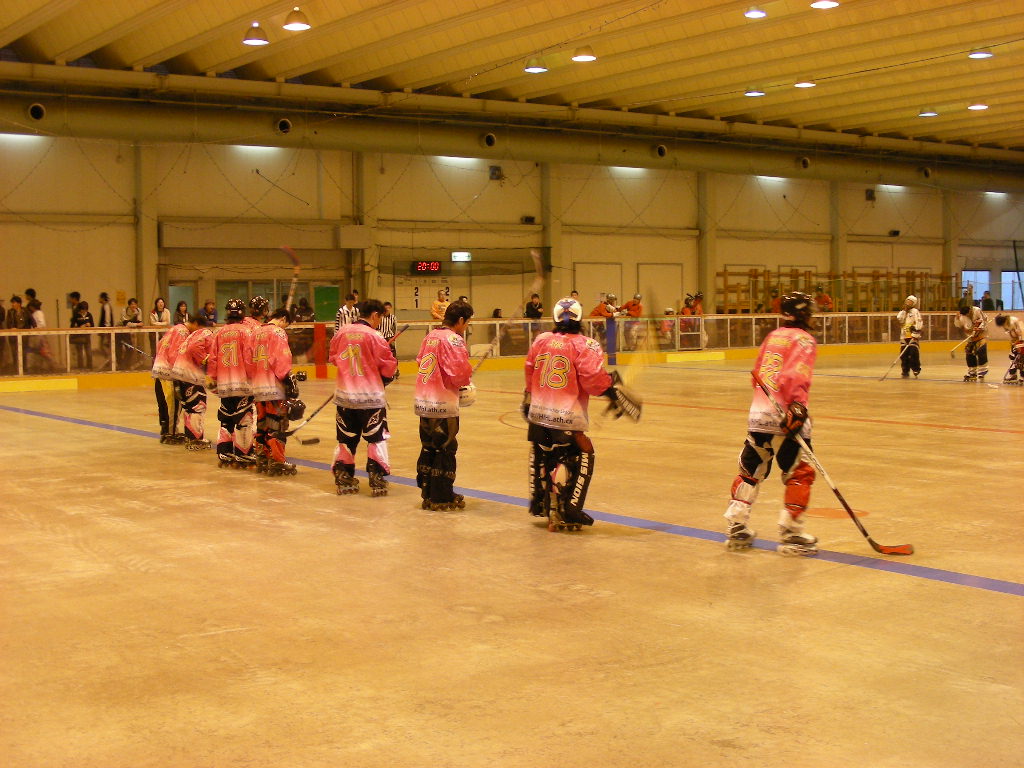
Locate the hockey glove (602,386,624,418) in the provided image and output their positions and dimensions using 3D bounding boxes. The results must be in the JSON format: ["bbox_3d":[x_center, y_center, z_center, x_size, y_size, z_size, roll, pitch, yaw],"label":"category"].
[{"bbox_3d":[0.776,0.141,10.850,0.180,0.250,0.160,-3,4,-35],"label":"hockey glove"}]

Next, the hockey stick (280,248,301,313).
[{"bbox_3d":[-2.451,-0.750,15.100,0.260,1.420,0.080,10,0,-6],"label":"hockey stick"}]

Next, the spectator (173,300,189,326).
[{"bbox_3d":[-7.217,-1.036,30.991,0.470,1.536,0.420,-2,4,-25],"label":"spectator"}]

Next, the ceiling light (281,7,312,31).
[{"bbox_3d":[-4.115,-6.999,27.088,0.530,0.410,0.530,-1,3,0],"label":"ceiling light"}]

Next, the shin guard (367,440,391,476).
[{"bbox_3d":[-1.222,0.670,12.950,0.170,0.360,0.190,2,5,42],"label":"shin guard"}]

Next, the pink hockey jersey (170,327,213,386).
[{"bbox_3d":[-3.881,-0.335,17.300,0.380,0.720,0.520,21,-10,-34],"label":"pink hockey jersey"}]

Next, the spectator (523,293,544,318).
[{"bbox_3d":[0.606,-1.618,37.618,0.470,1.580,0.420,-2,4,-28],"label":"spectator"}]

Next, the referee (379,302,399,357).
[{"bbox_3d":[-2.800,-0.990,32.351,0.500,1.731,0.340,-2,4,-20],"label":"referee"}]

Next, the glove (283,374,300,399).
[{"bbox_3d":[-2.267,0.026,14.600,0.200,0.260,0.180,-4,4,-45],"label":"glove"}]

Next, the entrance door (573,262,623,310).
[{"bbox_3d":[2.531,-2.308,41.587,1.810,2.470,0.100,-3,4,-35],"label":"entrance door"}]

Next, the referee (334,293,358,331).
[{"bbox_3d":[-3.432,-0.925,29.856,0.540,1.909,0.360,-2,4,-23],"label":"referee"}]

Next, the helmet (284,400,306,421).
[{"bbox_3d":[-2.249,0.265,14.750,0.260,0.230,0.210,-3,4,-30],"label":"helmet"}]

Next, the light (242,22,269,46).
[{"bbox_3d":[-5.169,-7.063,28.588,0.530,0.410,0.530,-1,3,0],"label":"light"}]

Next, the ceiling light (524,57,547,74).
[{"bbox_3d":[0.551,-7.403,32.689,0.530,0.390,0.530,-1,3,0],"label":"ceiling light"}]

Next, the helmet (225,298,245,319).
[{"bbox_3d":[-2.965,-0.808,15.200,0.220,0.210,0.280,0,3,6],"label":"helmet"}]

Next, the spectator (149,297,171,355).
[{"bbox_3d":[-7.815,-1.157,31.608,0.480,1.560,0.450,-3,4,-35],"label":"spectator"}]

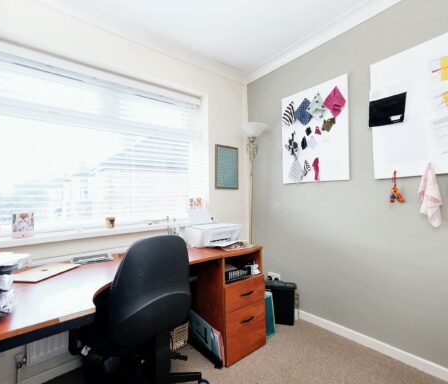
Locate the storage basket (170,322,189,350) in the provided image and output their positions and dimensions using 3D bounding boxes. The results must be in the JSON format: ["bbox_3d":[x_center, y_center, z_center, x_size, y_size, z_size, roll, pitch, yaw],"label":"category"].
[{"bbox_3d":[-0.376,1.050,1.847,0.160,0.200,0.200,0,-2,-39],"label":"storage basket"}]

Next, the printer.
[{"bbox_3d":[-0.091,0.275,1.921,0.420,0.278,0.310,0,-2,-39],"label":"printer"}]

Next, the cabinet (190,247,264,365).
[{"bbox_3d":[-0.010,0.779,1.869,0.390,0.720,0.520,0,-2,-39],"label":"cabinet"}]

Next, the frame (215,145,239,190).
[{"bbox_3d":[0.044,-0.245,2.403,0.303,0.428,0.020,0,-2,-39],"label":"frame"}]

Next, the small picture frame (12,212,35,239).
[{"bbox_3d":[-1.204,0.206,1.443,0.100,0.147,0.025,0,-2,-39],"label":"small picture frame"}]

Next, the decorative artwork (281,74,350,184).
[{"bbox_3d":[0.742,-0.477,2.015,0.022,0.800,0.595,0,-2,-39],"label":"decorative artwork"}]

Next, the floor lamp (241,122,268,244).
[{"bbox_3d":[0.269,0.239,2.271,0.270,1.810,0.270,0,-2,-39],"label":"floor lamp"}]

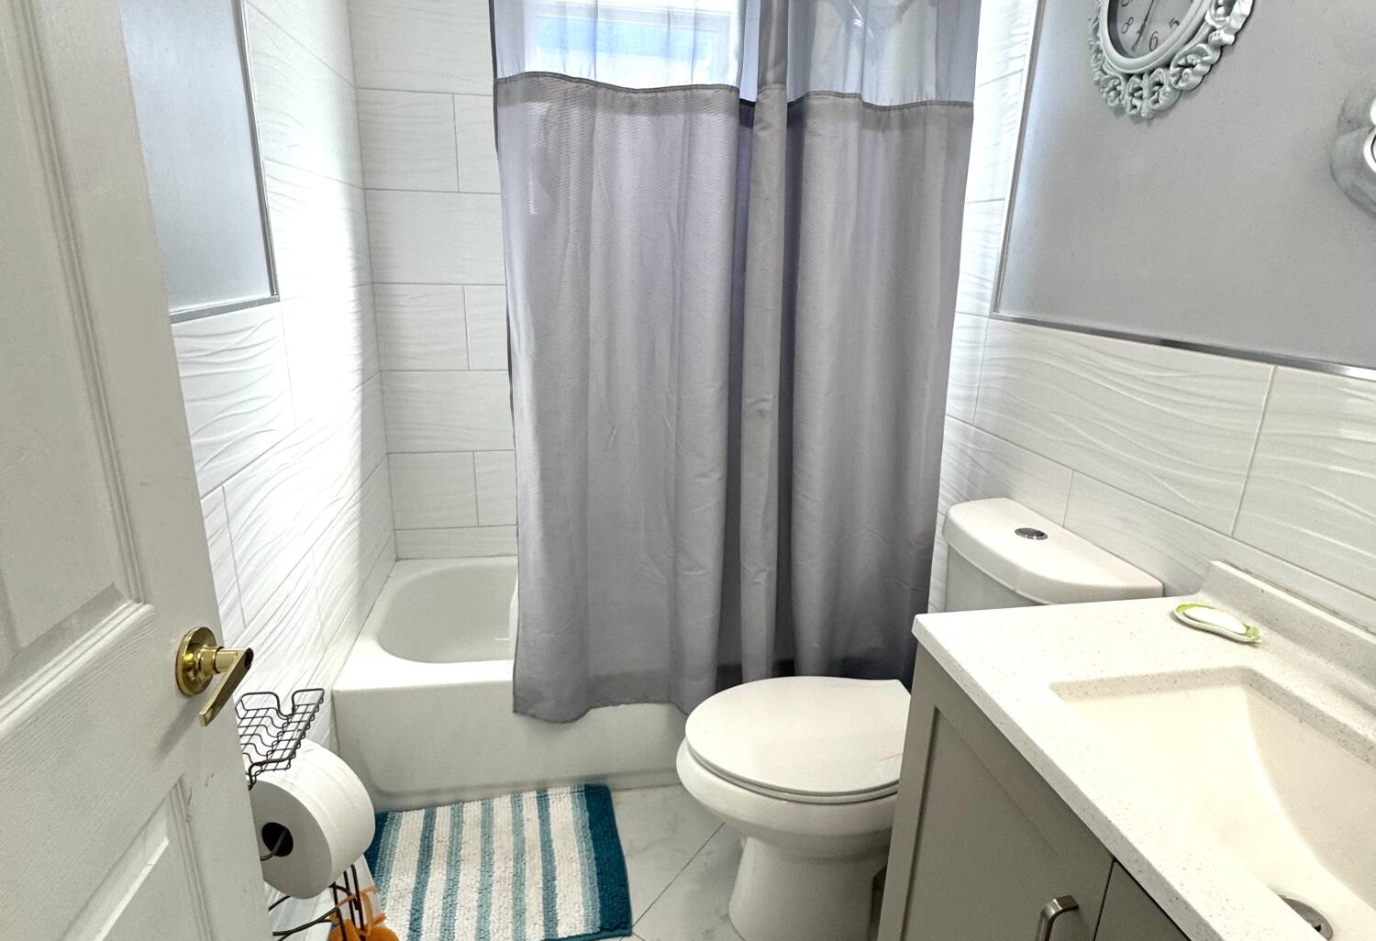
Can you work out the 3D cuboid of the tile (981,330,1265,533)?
[{"bbox_3d":[0.752,-0.124,1.402,0.012,0.254,0.711,-1,17,-10],"label":"tile"}]

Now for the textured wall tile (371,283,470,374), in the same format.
[{"bbox_3d":[-0.789,-0.423,2.209,0.260,0.254,0.012,-1,17,-10],"label":"textured wall tile"}]

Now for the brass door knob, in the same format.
[{"bbox_3d":[-0.460,0.201,0.711,0.057,0.067,0.146,-1,17,-10],"label":"brass door knob"}]

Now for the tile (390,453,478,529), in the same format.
[{"bbox_3d":[-0.803,0.067,2.353,0.260,0.253,0.012,-1,17,-10],"label":"tile"}]

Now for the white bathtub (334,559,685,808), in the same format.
[{"bbox_3d":[-0.140,0.555,2.215,1.500,0.355,0.752,-1,17,-10],"label":"white bathtub"}]

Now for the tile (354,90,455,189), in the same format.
[{"bbox_3d":[-0.775,-0.913,2.065,0.260,0.256,0.012,-1,17,-10],"label":"tile"}]

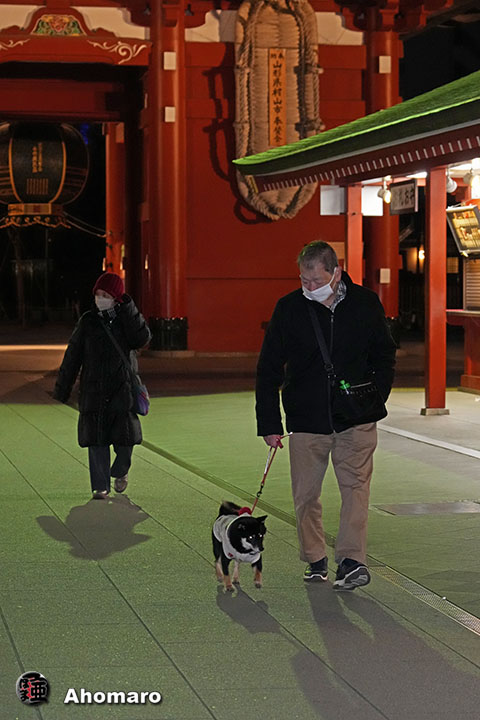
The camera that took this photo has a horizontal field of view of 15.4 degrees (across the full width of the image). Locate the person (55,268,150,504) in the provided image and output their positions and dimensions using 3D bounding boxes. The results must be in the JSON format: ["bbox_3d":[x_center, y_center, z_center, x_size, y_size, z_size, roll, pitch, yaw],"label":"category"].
[{"bbox_3d":[-0.942,0.161,12.168,0.640,1.550,0.460,0,2,-5],"label":"person"}]

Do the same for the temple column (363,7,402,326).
[{"bbox_3d":[2.860,-3.647,35.462,0.720,6.800,0.720,0,2,-10],"label":"temple column"}]

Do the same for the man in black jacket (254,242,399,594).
[{"bbox_3d":[0.418,0.255,8.566,0.660,1.660,0.500,0,2,-6],"label":"man in black jacket"}]

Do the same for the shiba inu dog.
[{"bbox_3d":[0.002,0.883,8.542,0.230,0.400,0.540,-1,2,-13],"label":"shiba inu dog"}]

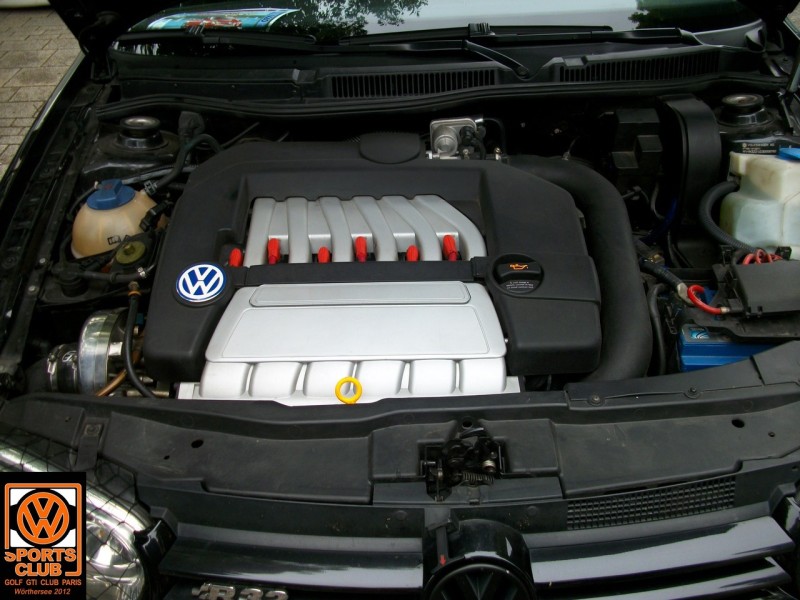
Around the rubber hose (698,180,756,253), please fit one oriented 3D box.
[{"bbox_3d":[0.523,-0.131,1.250,0.092,0.070,0.100,-1,36,0],"label":"rubber hose"}]

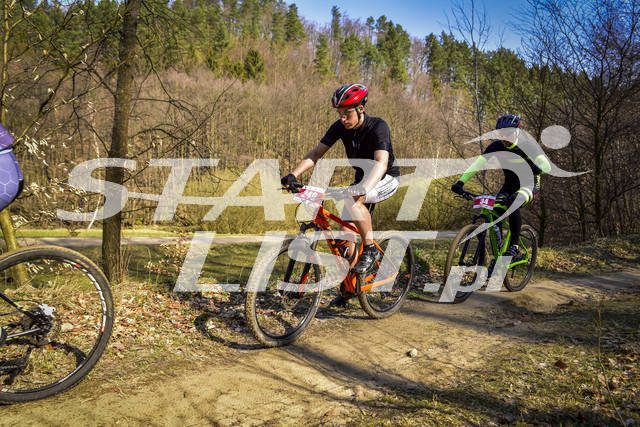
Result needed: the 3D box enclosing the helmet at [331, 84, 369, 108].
[{"bbox_3d":[0.209,-0.820,3.880,0.215,0.160,0.285,0,16,46],"label":"helmet"}]

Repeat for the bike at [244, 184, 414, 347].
[{"bbox_3d":[0.178,0.360,4.190,1.830,1.080,0.740,-3,7,-44],"label":"bike"}]

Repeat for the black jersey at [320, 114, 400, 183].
[{"bbox_3d":[0.332,-0.475,4.240,0.420,0.560,0.560,-20,16,-42],"label":"black jersey"}]

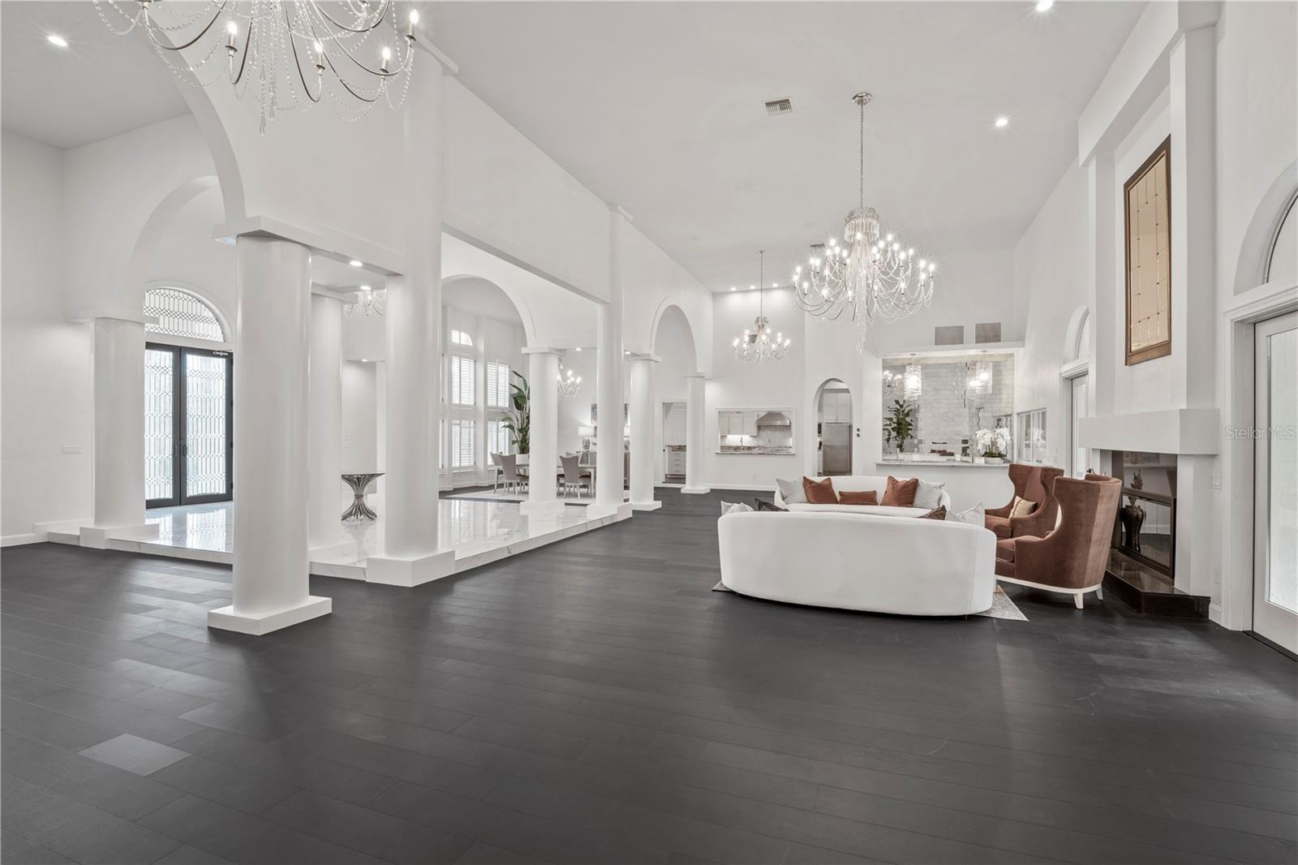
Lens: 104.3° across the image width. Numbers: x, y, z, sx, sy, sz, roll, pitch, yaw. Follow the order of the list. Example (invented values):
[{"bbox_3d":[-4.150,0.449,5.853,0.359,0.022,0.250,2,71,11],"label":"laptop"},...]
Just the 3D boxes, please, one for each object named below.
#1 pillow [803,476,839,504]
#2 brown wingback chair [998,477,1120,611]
[{"bbox_3d":[2.698,0.899,7.920,0.470,0.450,0.190,-1,-15,10],"label":"pillow"},{"bbox_3d":[3.680,0.930,4.570,0.730,1.100,0.850,0,0,-38],"label":"brown wingback chair"}]

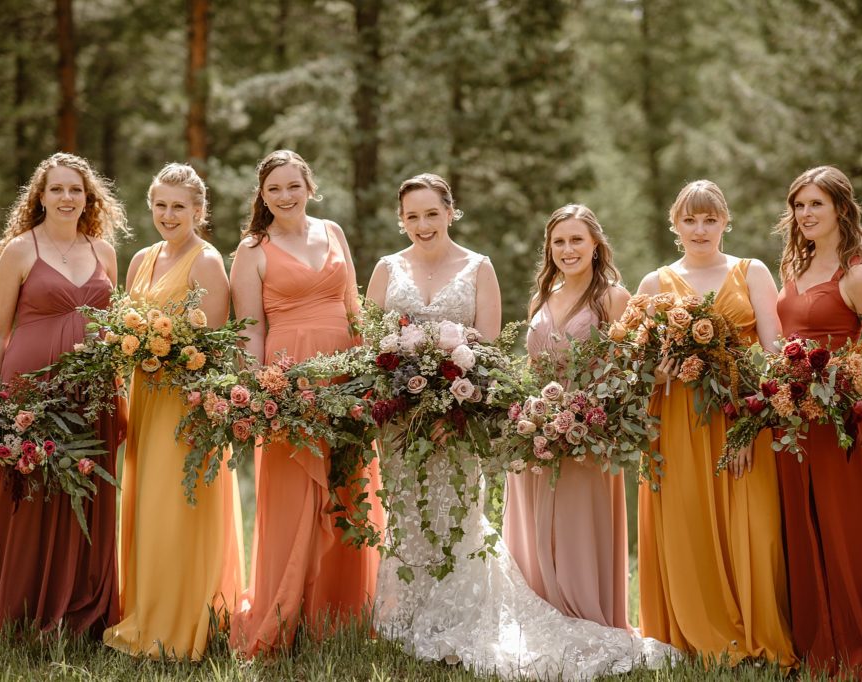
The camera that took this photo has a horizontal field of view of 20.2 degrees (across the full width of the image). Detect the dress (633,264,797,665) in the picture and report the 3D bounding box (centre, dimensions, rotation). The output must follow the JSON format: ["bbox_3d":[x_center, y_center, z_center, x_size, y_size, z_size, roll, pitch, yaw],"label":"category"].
[{"bbox_3d":[0.961,0.391,8.150,0.524,1.336,0.500,0,2,8],"label":"dress"}]

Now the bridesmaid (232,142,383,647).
[{"bbox_3d":[-0.426,0.202,8.200,0.490,1.700,0.450,-1,2,-25],"label":"bridesmaid"}]

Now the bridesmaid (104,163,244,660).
[{"bbox_3d":[-0.867,0.228,8.170,0.460,1.660,0.450,0,2,18],"label":"bridesmaid"}]

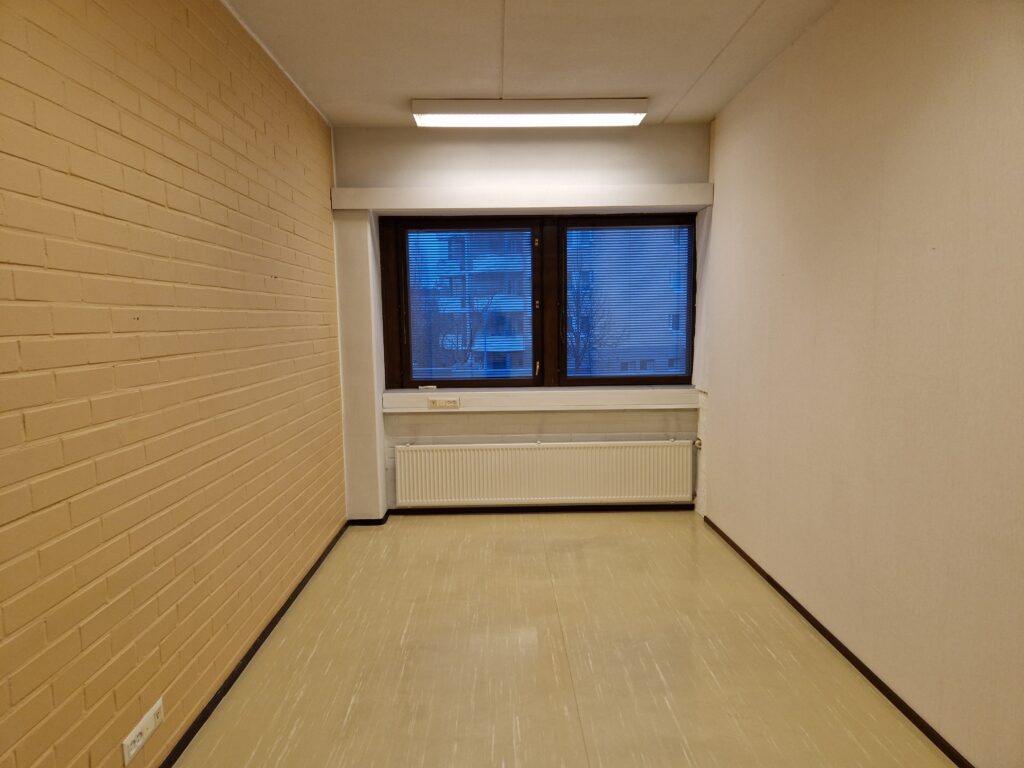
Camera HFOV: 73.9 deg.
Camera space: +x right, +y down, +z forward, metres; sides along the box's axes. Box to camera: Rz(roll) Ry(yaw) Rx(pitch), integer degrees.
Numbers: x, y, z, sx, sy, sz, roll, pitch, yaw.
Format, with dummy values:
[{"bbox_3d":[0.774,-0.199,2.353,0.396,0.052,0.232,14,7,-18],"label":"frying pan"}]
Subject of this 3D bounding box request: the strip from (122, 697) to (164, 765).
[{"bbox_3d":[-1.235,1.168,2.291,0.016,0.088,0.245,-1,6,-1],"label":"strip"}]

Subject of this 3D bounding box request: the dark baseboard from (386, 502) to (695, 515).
[{"bbox_3d":[0.254,1.050,5.646,2.530,0.052,0.015,-1,6,-1],"label":"dark baseboard"}]

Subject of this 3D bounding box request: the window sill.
[{"bbox_3d":[0.236,0.124,5.619,2.530,0.157,0.270,-1,6,-1],"label":"window sill"}]

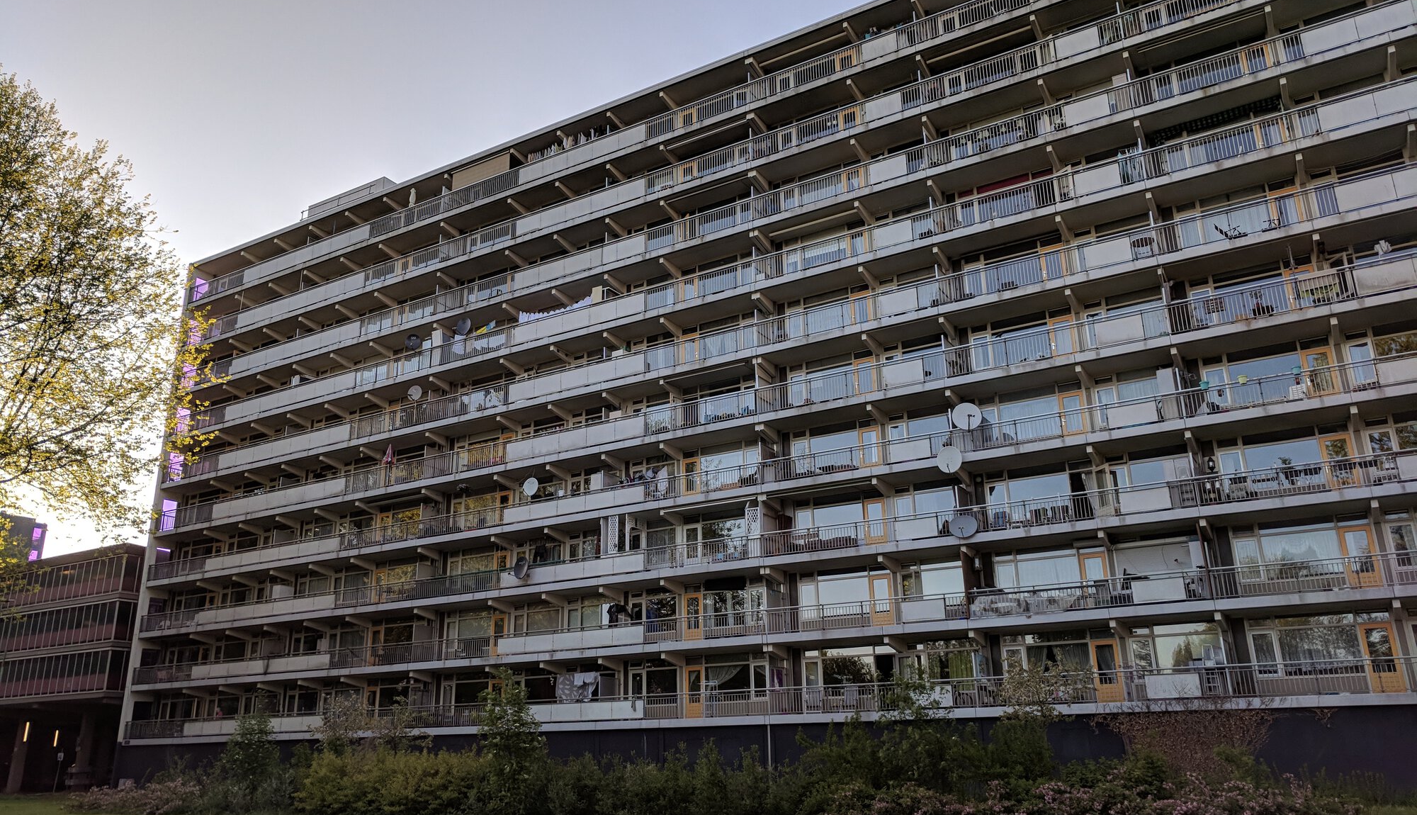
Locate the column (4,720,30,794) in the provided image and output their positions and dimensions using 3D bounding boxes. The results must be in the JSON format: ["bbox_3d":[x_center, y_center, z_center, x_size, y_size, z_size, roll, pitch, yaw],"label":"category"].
[{"bbox_3d":[-45.019,22.745,69.616,0.640,4.750,0.640,-11,-21,29],"label":"column"}]

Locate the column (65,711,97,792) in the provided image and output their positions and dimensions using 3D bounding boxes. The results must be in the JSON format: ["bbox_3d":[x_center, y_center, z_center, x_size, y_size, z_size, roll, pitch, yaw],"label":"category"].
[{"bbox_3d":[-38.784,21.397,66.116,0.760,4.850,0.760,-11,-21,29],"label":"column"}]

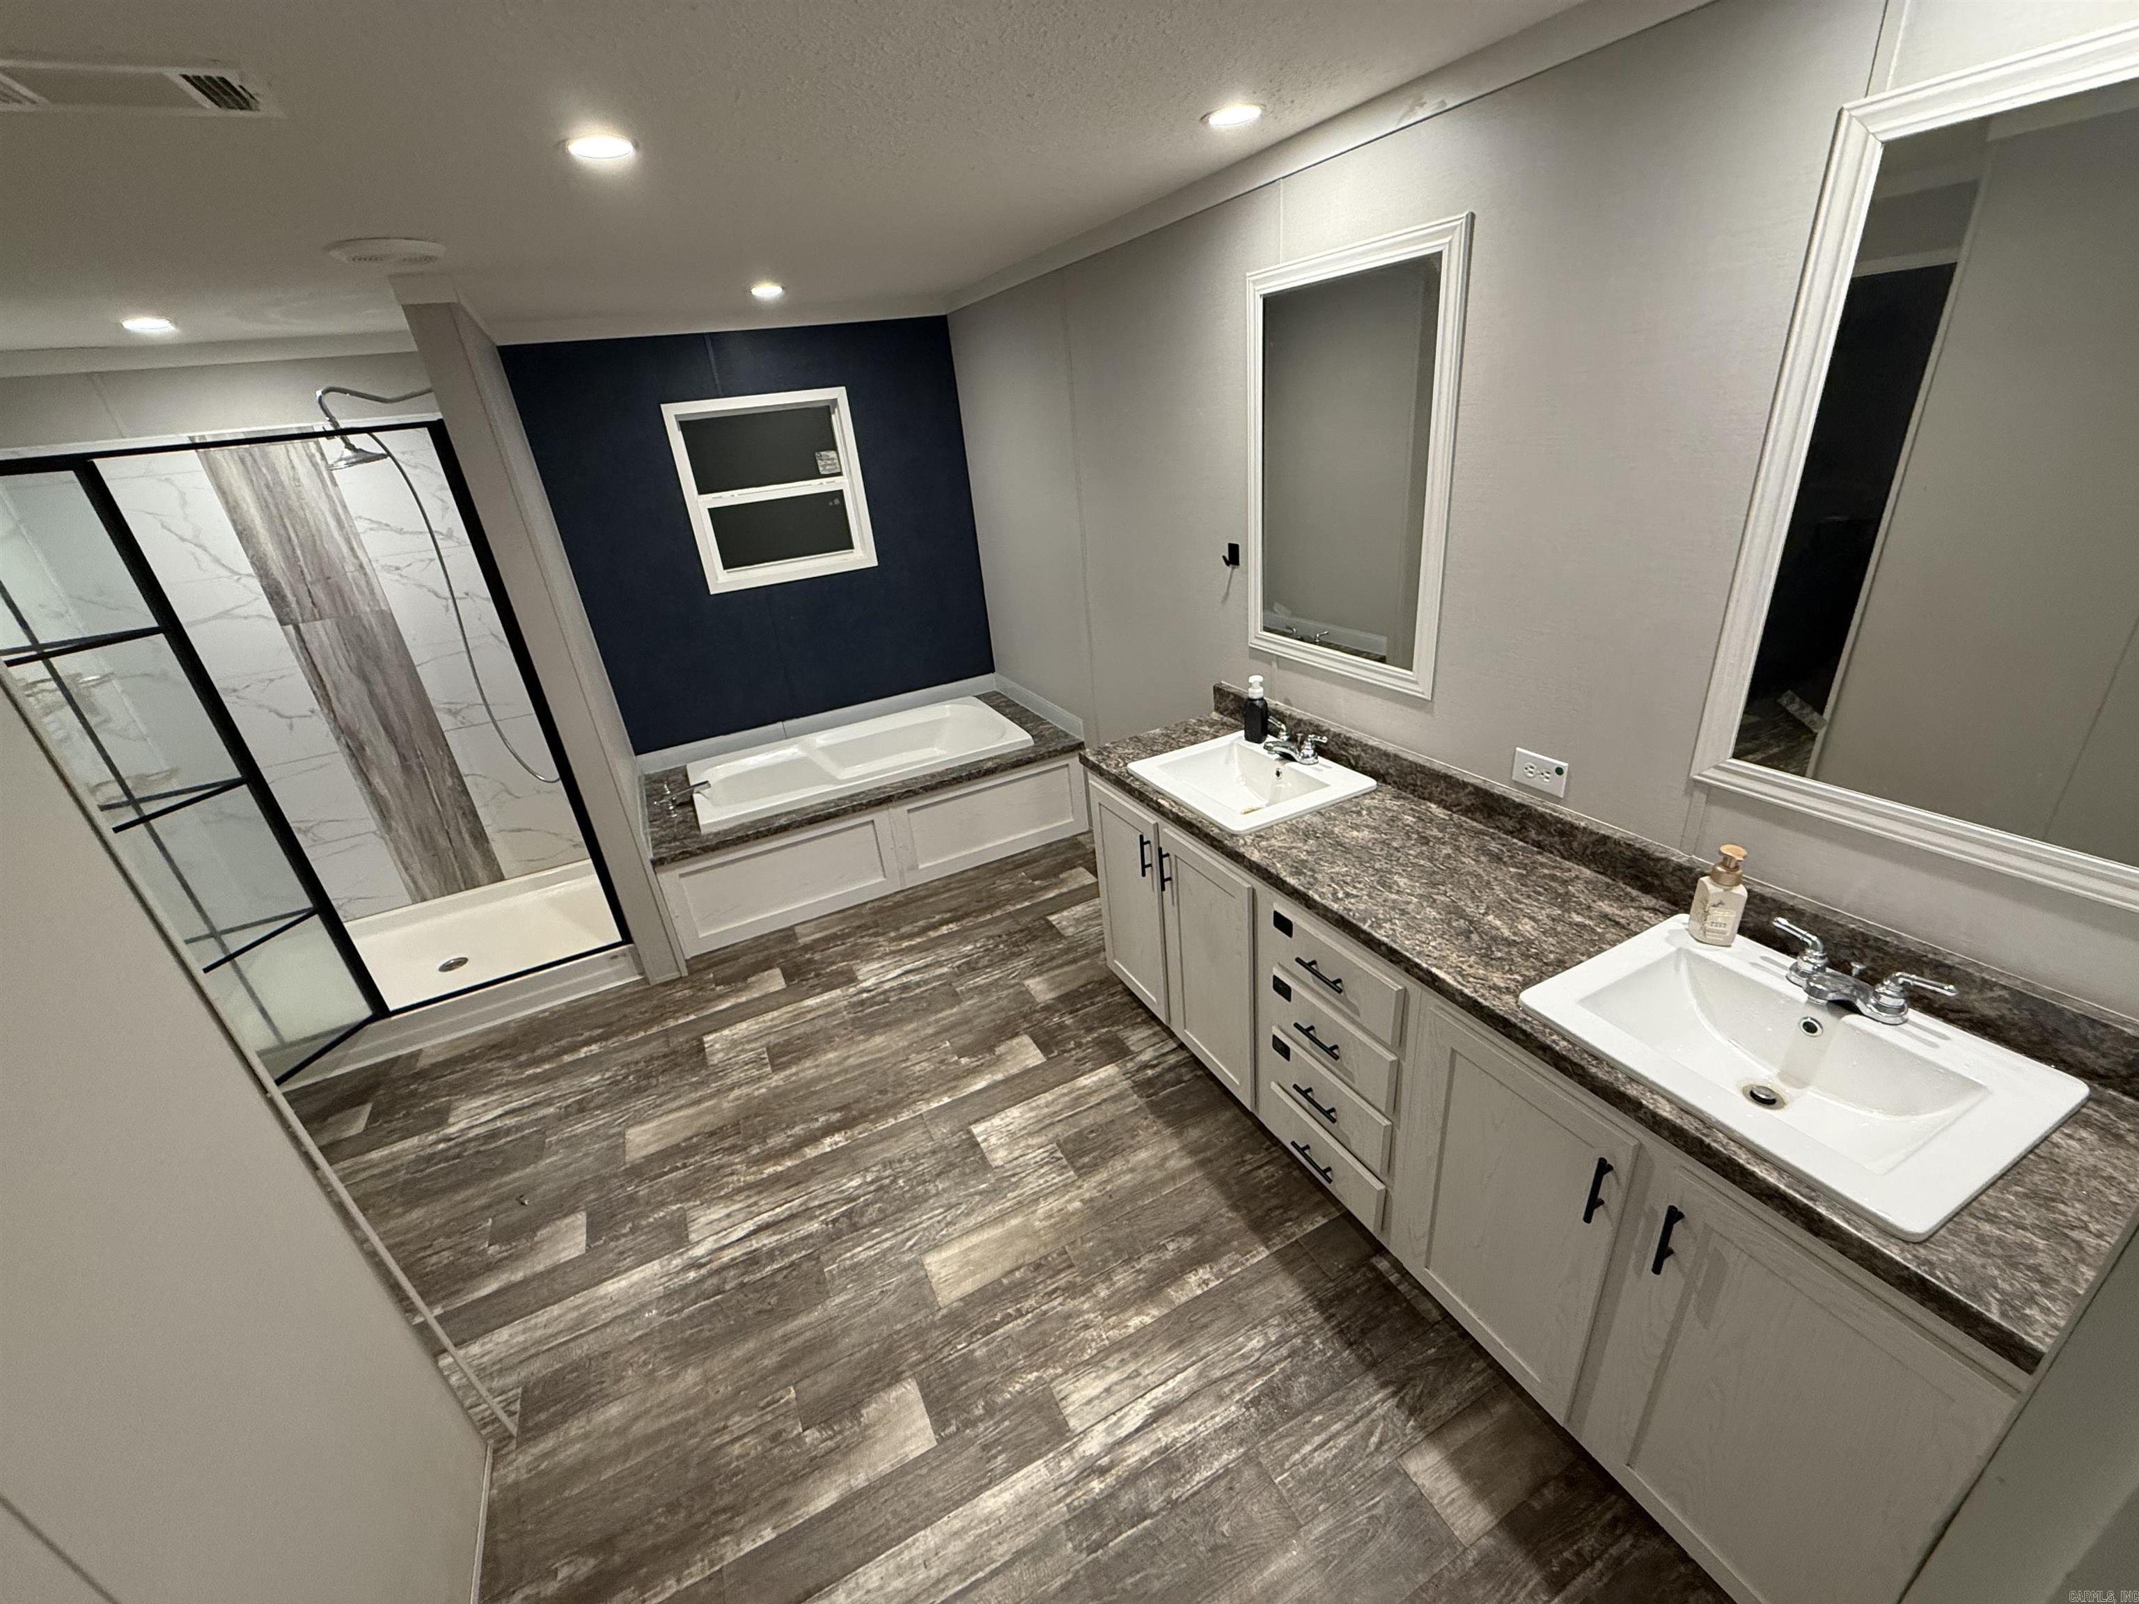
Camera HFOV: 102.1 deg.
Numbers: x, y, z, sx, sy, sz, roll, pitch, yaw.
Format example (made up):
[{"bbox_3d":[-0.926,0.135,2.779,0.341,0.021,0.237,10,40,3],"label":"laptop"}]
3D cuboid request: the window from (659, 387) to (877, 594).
[{"bbox_3d":[-1.386,-1.480,4.118,0.816,0.825,0.049,-17,27,-21],"label":"window"}]

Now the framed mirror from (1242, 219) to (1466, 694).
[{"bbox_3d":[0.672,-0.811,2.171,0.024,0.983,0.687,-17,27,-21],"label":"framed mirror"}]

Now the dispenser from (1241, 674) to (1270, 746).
[{"bbox_3d":[0.557,-0.279,2.579,0.062,0.185,0.062,8,28,29],"label":"dispenser"}]

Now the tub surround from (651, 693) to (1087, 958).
[{"bbox_3d":[-0.996,-0.001,4.253,1.876,0.467,1.113,-17,27,-21],"label":"tub surround"}]

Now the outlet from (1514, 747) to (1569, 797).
[{"bbox_3d":[1.023,-0.062,1.876,0.011,0.080,0.123,-17,27,-21],"label":"outlet"}]

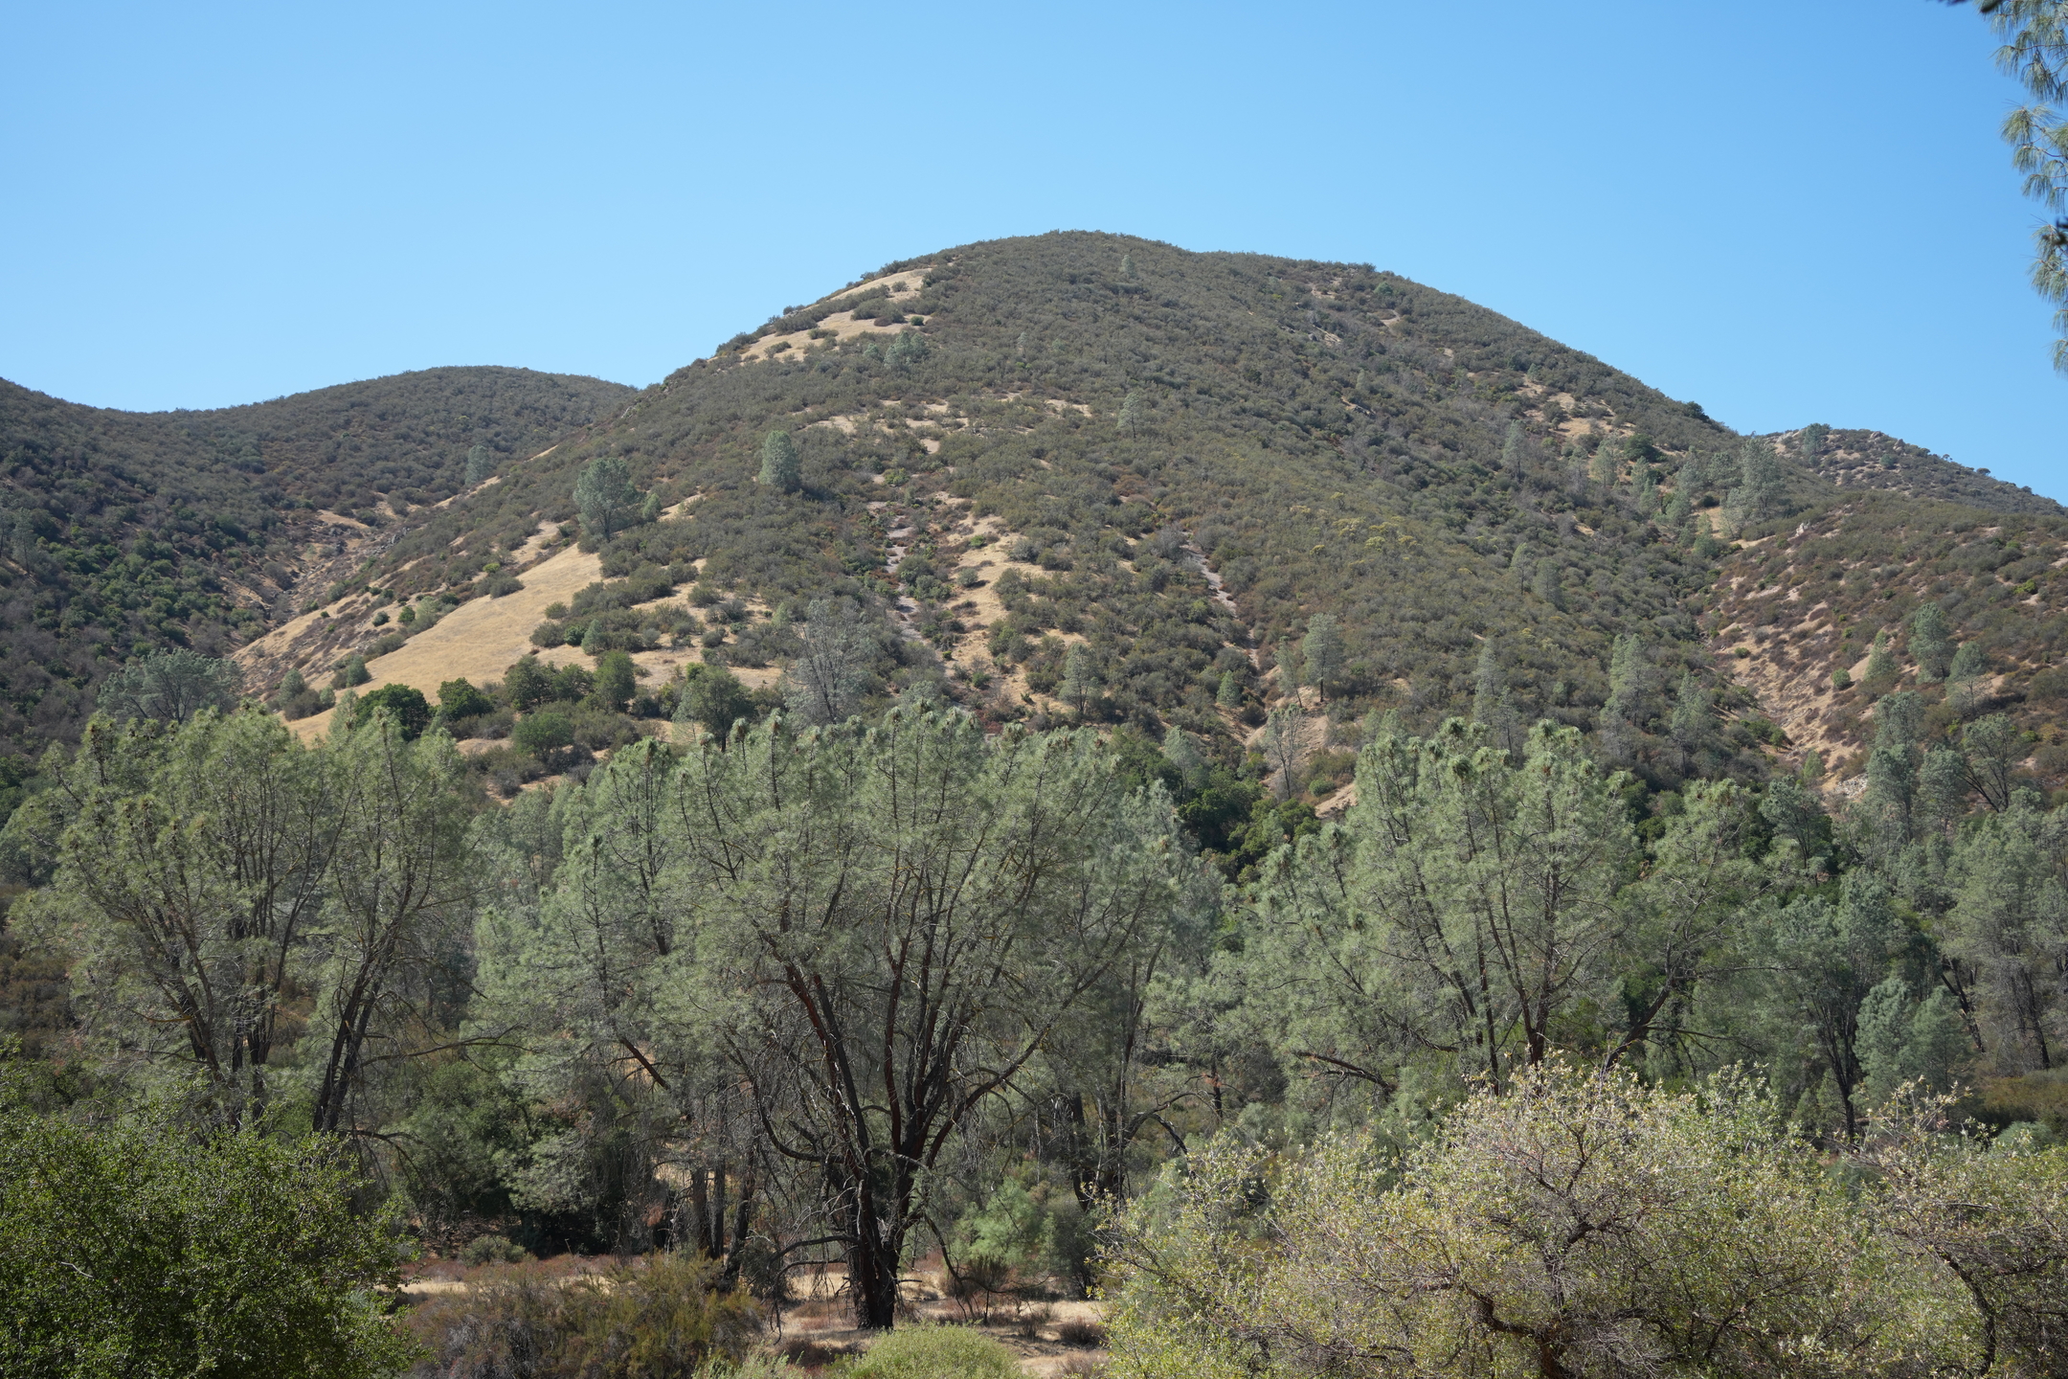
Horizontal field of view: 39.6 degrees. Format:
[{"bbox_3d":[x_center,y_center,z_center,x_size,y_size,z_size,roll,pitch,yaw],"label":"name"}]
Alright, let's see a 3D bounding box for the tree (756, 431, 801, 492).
[{"bbox_3d":[-42.530,-38.220,480.000,7.560,10.640,7.330,0,-8,0],"label":"tree"}]

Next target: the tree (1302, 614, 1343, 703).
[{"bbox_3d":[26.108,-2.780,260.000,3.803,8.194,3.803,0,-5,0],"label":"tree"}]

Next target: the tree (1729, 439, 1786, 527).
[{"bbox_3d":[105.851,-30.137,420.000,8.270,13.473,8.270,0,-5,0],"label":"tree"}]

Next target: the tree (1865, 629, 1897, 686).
[{"bbox_3d":[103.270,-3.740,350.000,3.940,7.160,3.820,0,-8,0],"label":"tree"}]

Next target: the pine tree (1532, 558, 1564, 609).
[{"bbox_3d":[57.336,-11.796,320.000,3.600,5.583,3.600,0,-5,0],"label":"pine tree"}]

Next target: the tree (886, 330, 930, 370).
[{"bbox_3d":[-25.890,-69.400,590.000,8.960,8.720,8.690,0,-8,0],"label":"tree"}]

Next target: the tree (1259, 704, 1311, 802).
[{"bbox_3d":[27.560,7.090,315.000,5.670,11.100,5.500,0,-8,0],"label":"tree"}]

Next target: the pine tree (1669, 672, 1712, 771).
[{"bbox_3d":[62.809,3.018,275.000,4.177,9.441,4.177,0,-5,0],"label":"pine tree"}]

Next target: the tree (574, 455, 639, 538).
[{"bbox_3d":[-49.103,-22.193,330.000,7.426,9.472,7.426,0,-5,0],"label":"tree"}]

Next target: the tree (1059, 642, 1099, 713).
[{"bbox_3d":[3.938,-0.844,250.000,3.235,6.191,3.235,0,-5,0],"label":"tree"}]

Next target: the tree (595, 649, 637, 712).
[{"bbox_3d":[-54.530,-1.060,375.000,5.480,8.530,5.320,0,-8,0],"label":"tree"}]

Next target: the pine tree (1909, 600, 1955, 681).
[{"bbox_3d":[109.470,-5.710,350.000,5.320,9.950,5.160,0,-8,0],"label":"pine tree"}]

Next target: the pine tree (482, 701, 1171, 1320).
[{"bbox_3d":[-4.050,6.872,60.000,14.242,12.545,12.500,0,-5,0],"label":"pine tree"}]

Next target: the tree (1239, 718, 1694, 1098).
[{"bbox_3d":[12.040,7.200,80.000,12.690,12.910,11.420,0,-8,0],"label":"tree"}]

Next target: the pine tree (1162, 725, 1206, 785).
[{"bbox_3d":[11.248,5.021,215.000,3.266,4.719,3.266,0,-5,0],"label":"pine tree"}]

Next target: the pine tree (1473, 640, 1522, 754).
[{"bbox_3d":[53.990,1.890,335.000,6.030,15.230,5.850,0,-8,0],"label":"pine tree"}]

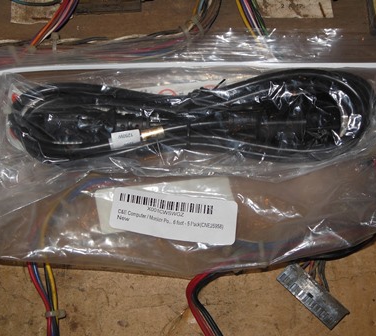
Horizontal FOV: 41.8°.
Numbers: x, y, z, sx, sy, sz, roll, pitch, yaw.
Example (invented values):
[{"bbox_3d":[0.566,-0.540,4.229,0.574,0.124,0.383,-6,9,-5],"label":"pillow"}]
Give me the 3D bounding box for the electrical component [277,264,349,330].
[{"bbox_3d":[0.063,0.065,0.250,0.013,0.007,0.035,-42,72,-17],"label":"electrical component"}]

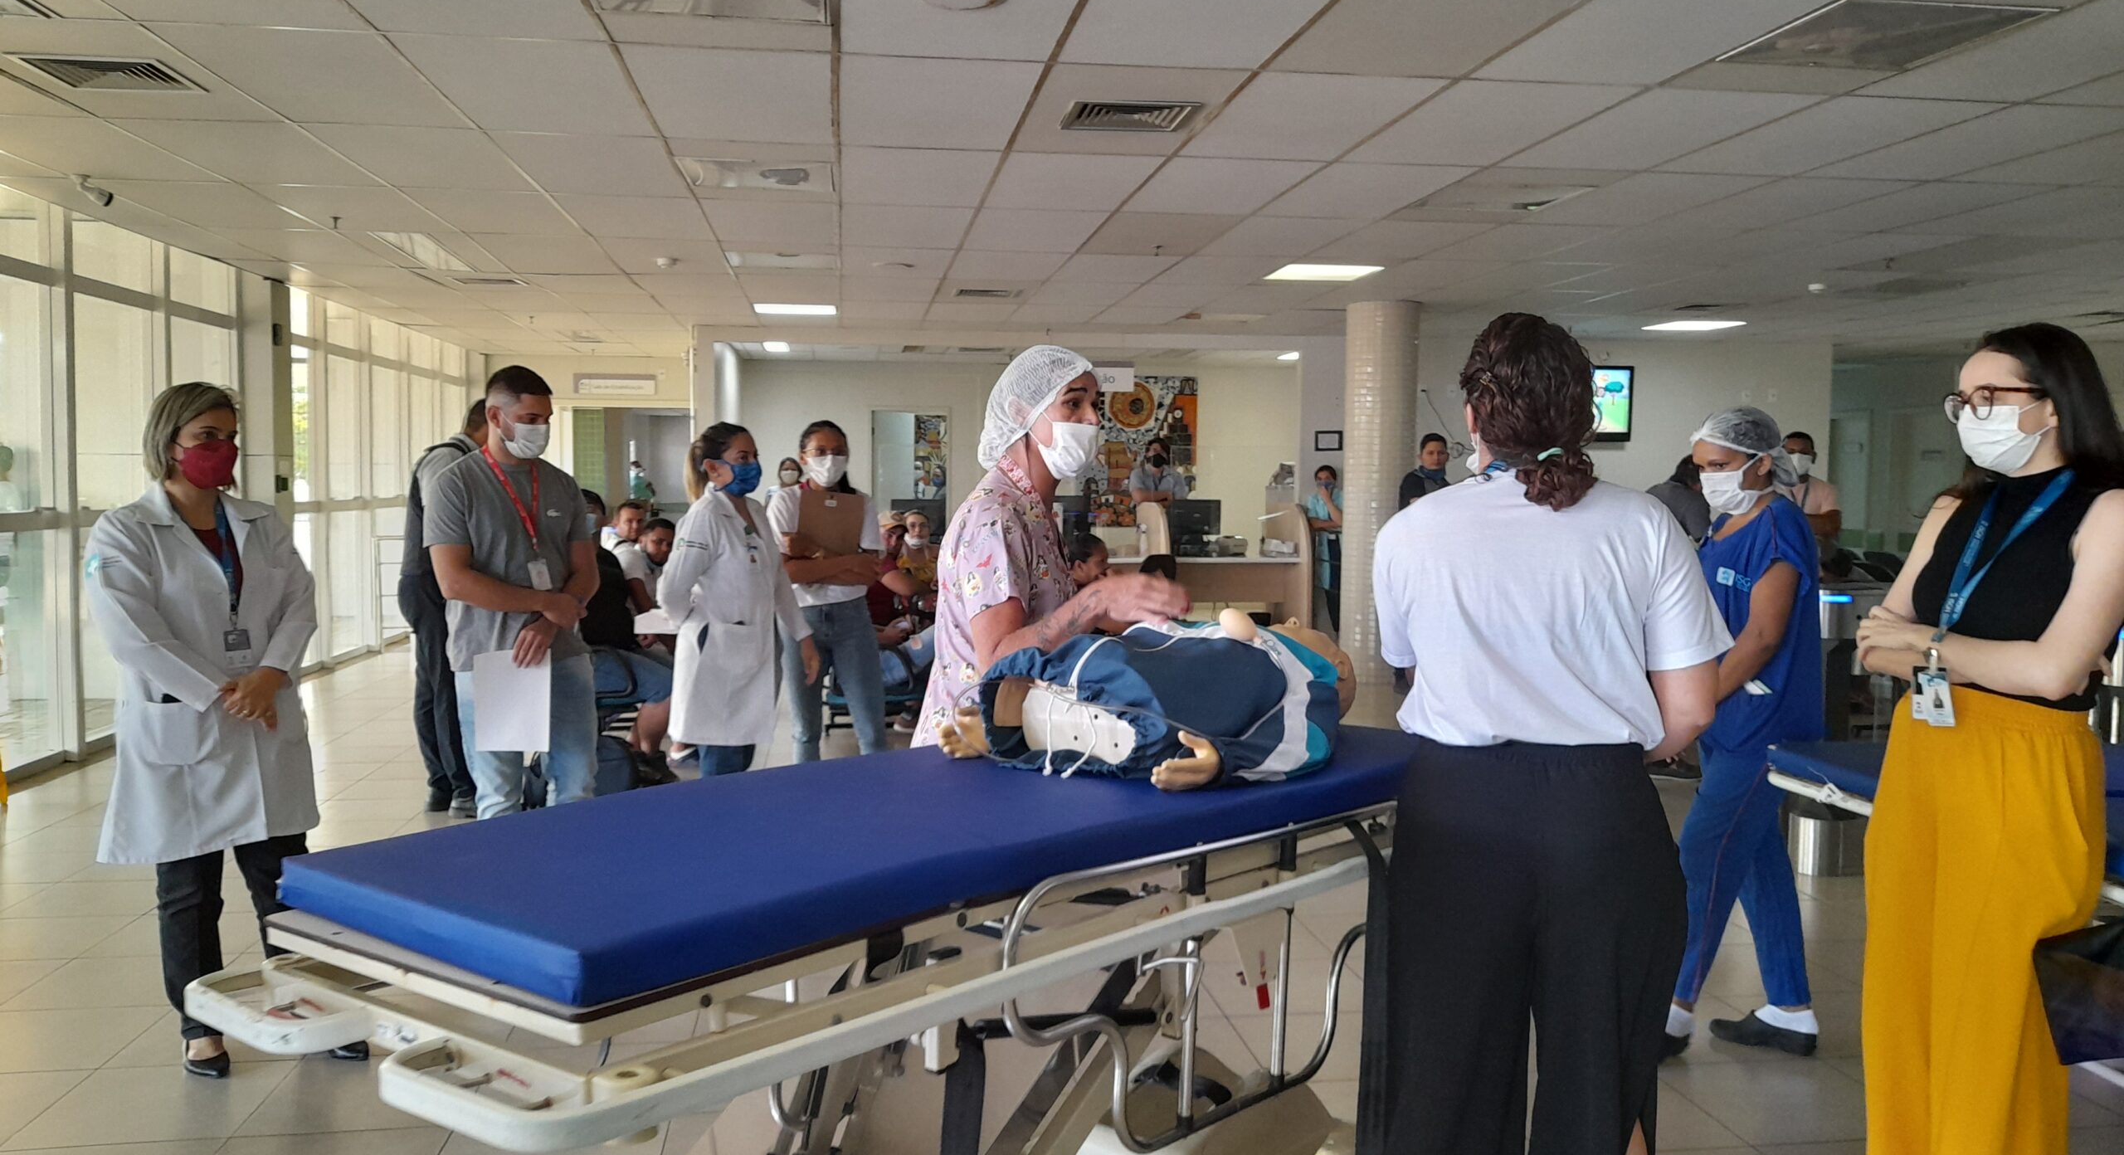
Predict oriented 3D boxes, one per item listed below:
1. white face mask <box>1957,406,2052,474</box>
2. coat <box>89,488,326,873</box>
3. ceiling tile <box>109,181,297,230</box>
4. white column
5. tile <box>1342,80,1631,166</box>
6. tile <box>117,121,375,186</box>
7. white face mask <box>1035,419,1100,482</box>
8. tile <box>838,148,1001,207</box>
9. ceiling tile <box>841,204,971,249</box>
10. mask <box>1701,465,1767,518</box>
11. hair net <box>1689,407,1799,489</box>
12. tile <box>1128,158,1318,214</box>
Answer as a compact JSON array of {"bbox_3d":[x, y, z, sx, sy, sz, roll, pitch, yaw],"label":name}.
[{"bbox_3d":[1.565,-0.228,2.550,0.100,0.120,0.140,0,4,-11],"label":"white face mask"},{"bbox_3d":[-2.010,0.219,3.580,0.330,0.850,0.510,2,4,25],"label":"coat"},{"bbox_3d":[-3.891,-1.706,7.044,0.624,0.025,1.220,0,4,-8],"label":"ceiling tile"},{"bbox_3d":[2.249,-0.572,10.816,0.510,2.650,0.510,1,4,12],"label":"white column"},{"bbox_3d":[1.440,-1.558,5.296,0.617,0.025,1.215,0,4,-8],"label":"tile"},{"bbox_3d":[-3.093,-1.633,5.930,0.624,0.025,1.220,0,4,-8],"label":"tile"},{"bbox_3d":[0.011,-0.237,2.870,0.105,0.115,0.140,2,4,20],"label":"white face mask"},{"bbox_3d":[-0.599,-1.644,6.291,0.624,0.025,1.220,0,4,-8],"label":"tile"},{"bbox_3d":[-0.753,-1.707,7.433,0.617,0.025,1.215,0,4,-8],"label":"ceiling tile"},{"bbox_3d":[1.576,-0.199,3.610,0.100,0.115,0.145,-1,4,-18],"label":"mask"},{"bbox_3d":[1.718,-0.328,3.860,0.270,0.210,0.200,-1,4,-18],"label":"hair net"},{"bbox_3d":[0.648,-1.650,6.471,0.624,0.025,1.220,0,4,-8],"label":"tile"}]

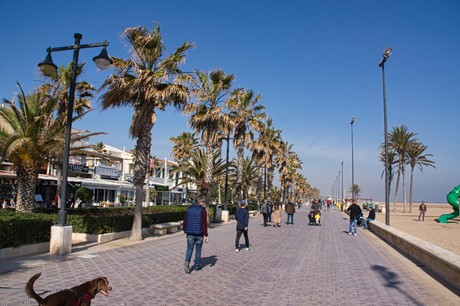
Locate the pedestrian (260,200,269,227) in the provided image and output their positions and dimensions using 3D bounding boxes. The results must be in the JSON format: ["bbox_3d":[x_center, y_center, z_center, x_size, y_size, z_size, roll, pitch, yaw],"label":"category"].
[{"bbox_3d":[2.192,3.724,21.528,0.580,1.700,0.500,-1,-8,16],"label":"pedestrian"}]

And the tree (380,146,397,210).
[{"bbox_3d":[25.574,4.300,55.680,3.100,10.490,3.100,-1,-8,15],"label":"tree"}]

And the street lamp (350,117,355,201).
[{"bbox_3d":[13.023,1.522,36.544,0.420,10.400,1.200,-1,-8,16],"label":"street lamp"}]

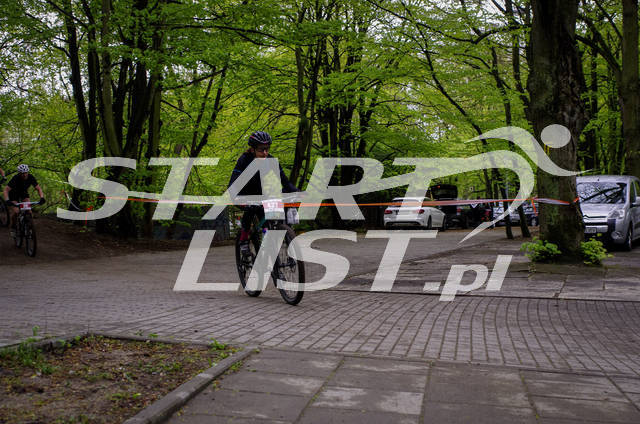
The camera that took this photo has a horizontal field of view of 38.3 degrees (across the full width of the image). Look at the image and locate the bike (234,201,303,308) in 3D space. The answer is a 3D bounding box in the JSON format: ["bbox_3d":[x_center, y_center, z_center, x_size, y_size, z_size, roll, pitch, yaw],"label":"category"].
[{"bbox_3d":[-0.490,0.365,8.950,0.700,1.000,1.800,-3,0,-22],"label":"bike"}]

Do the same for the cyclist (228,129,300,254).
[{"bbox_3d":[-0.570,-0.100,9.120,0.660,1.360,0.880,-3,0,-22],"label":"cyclist"}]

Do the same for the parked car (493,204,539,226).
[{"bbox_3d":[11.100,0.030,50.000,4.250,1.480,1.760,0,0,-44],"label":"parked car"}]

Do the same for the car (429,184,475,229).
[{"bbox_3d":[6.750,-0.200,46.600,1.800,2.100,4.400,0,0,18],"label":"car"}]

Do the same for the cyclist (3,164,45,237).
[{"bbox_3d":[-5.360,-0.190,16.650,0.750,1.340,0.850,0,0,-28],"label":"cyclist"}]

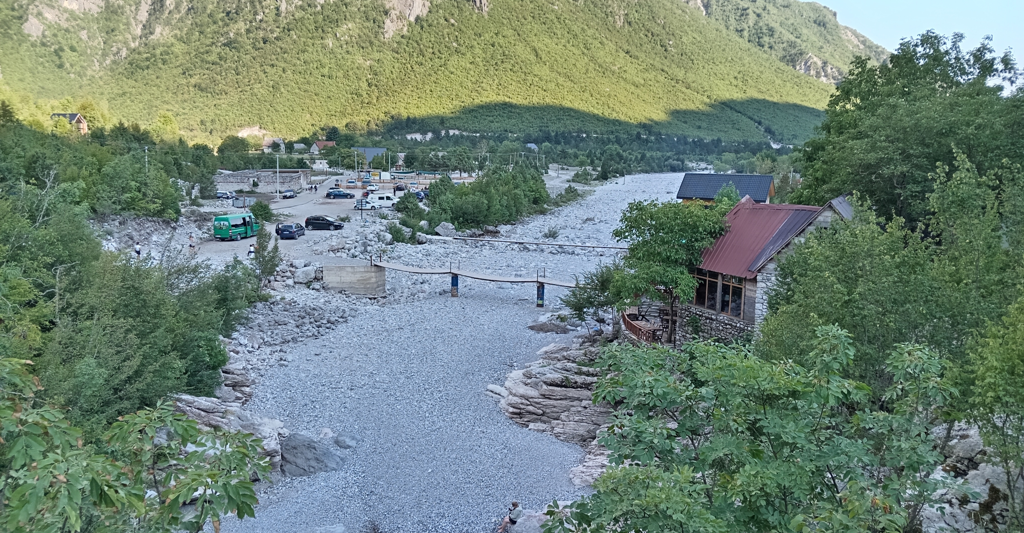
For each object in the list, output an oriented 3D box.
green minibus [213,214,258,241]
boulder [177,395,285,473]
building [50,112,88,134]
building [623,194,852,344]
[{"bbox_3d":[-31.086,-4.489,83.816,2.000,2.680,6.500,3,8,13],"label":"green minibus"},{"bbox_3d":[-12.168,7.218,32.000,4.200,2.200,2.600,-1,8,-12],"label":"boulder"},{"bbox_3d":[-141.181,-45.316,236.000,8.600,6.900,5.600,2,8,10],"label":"building"},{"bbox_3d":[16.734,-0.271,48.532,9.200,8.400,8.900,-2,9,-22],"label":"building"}]

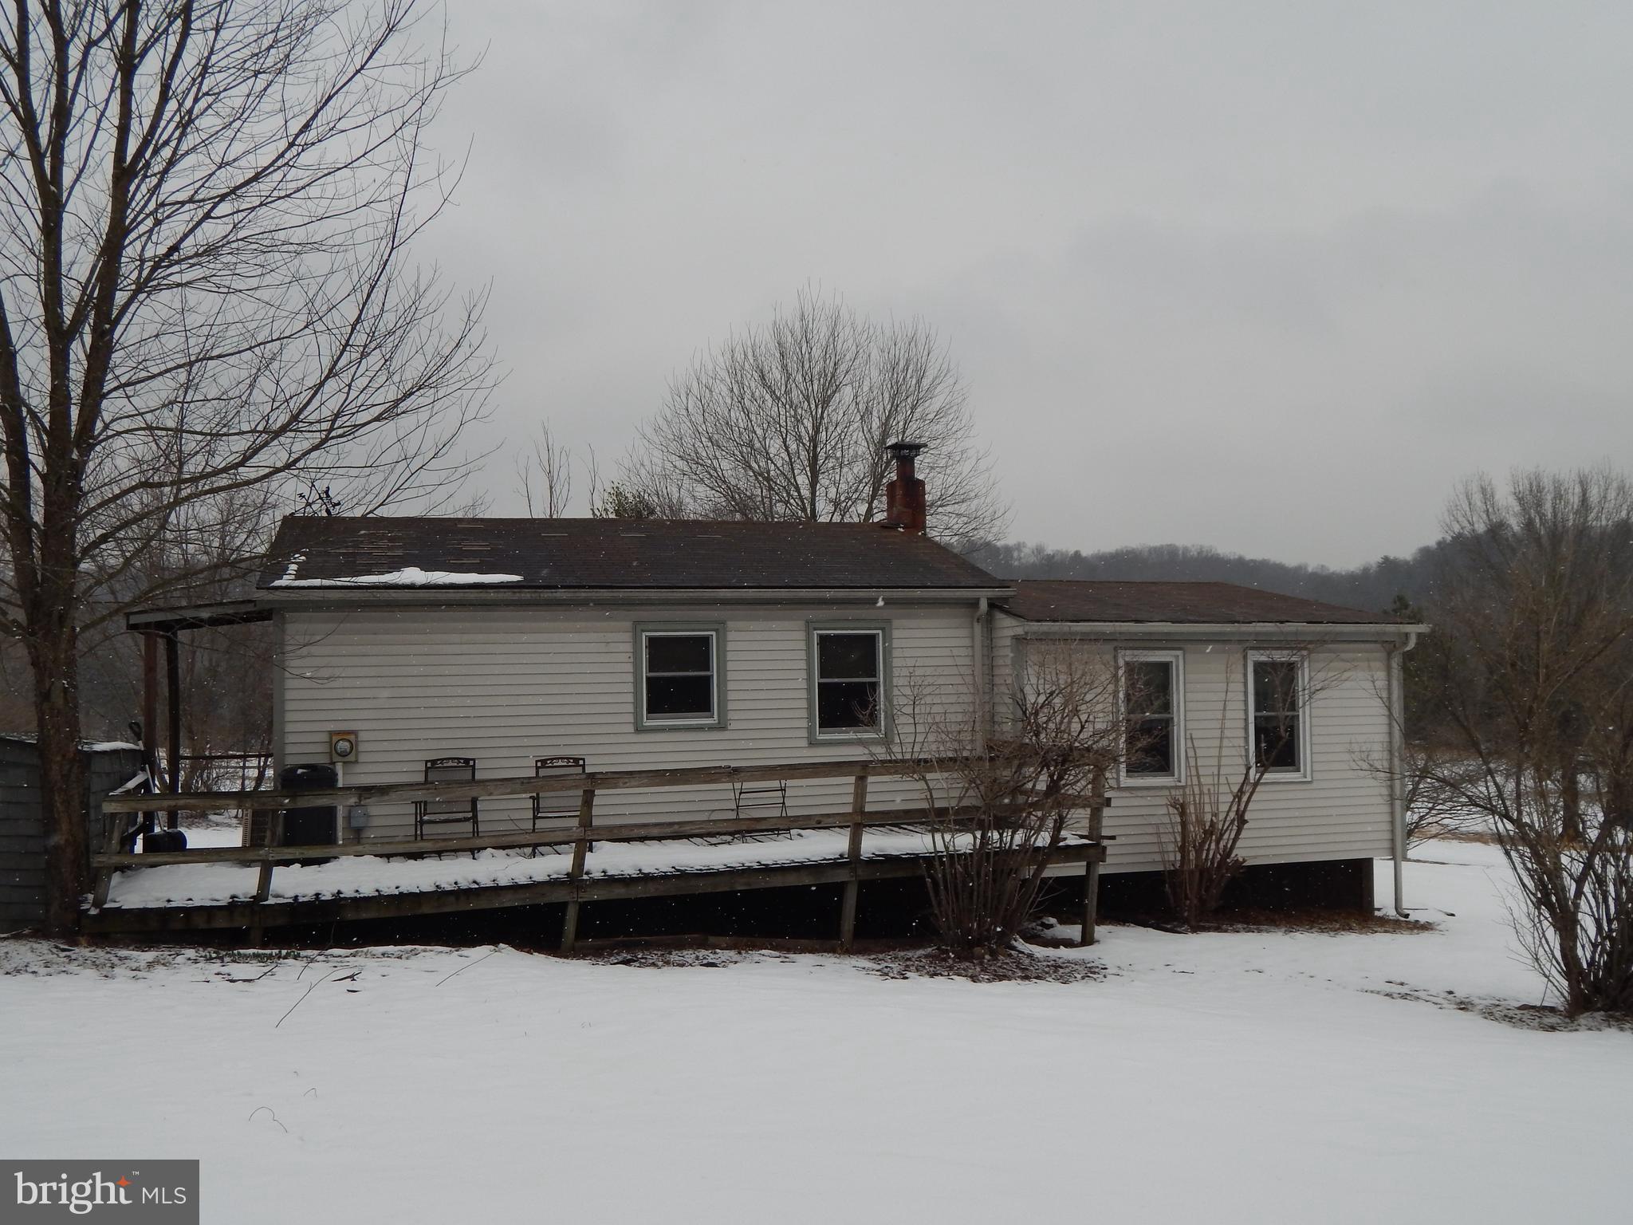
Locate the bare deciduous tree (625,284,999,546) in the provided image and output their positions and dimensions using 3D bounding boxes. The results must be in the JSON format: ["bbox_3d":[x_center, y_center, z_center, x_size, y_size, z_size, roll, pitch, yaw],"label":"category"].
[{"bbox_3d":[-0.090,-1.620,29.057,8.400,11.070,8.200,0,-1,-17],"label":"bare deciduous tree"}]

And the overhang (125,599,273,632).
[{"bbox_3d":[-5.844,0.038,12.751,1.220,0.290,1.550,0,-1,-17],"label":"overhang"}]

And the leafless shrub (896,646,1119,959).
[{"bbox_3d":[1.657,1.657,11.550,1.750,2.600,1.600,-1,-1,0],"label":"leafless shrub"}]

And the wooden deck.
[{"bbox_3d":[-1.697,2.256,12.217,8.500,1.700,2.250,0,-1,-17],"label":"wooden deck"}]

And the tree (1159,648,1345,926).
[{"bbox_3d":[4.495,1.813,13.750,1.750,2.750,1.400,0,-1,-17],"label":"tree"}]

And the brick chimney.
[{"bbox_3d":[1.125,-1.577,16.683,0.420,1.160,0.420,0,-1,-17],"label":"brick chimney"}]

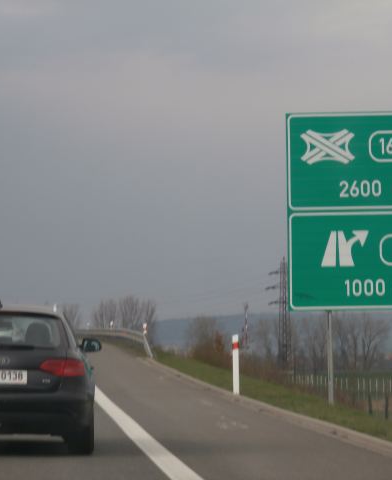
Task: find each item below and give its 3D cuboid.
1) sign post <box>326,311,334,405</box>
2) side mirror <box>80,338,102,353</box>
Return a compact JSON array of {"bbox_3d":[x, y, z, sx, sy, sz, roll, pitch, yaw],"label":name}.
[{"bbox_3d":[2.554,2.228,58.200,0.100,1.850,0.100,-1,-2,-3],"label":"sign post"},{"bbox_3d":[-1.060,1.073,31.200,0.215,0.140,0.120,0,-2,-3],"label":"side mirror"}]

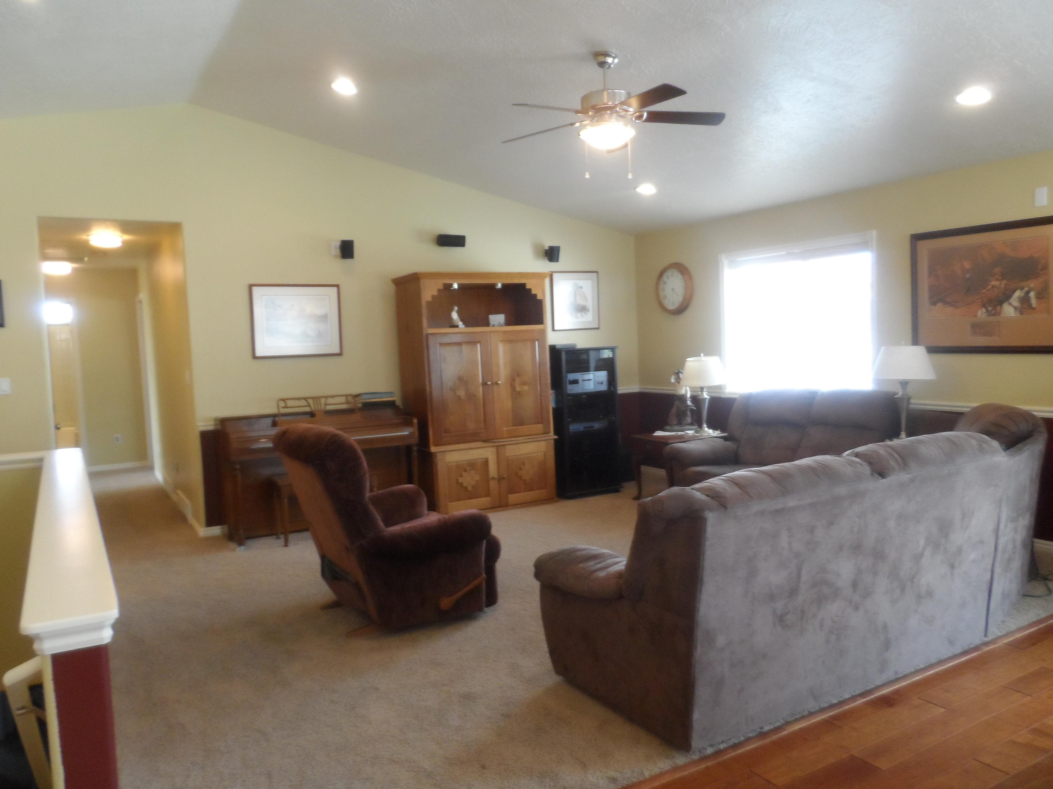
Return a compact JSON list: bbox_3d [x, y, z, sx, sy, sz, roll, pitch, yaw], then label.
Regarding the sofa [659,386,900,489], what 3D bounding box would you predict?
[{"bbox_3d":[1.970,0.470,5.512,0.933,0.983,1.676,-4,5,-33],"label":"sofa"}]

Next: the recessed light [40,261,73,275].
[{"bbox_3d":[-5.015,-1.349,7.801,0.330,0.100,0.330,-5,5,-28],"label":"recessed light"}]

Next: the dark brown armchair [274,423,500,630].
[{"bbox_3d":[-0.771,0.659,3.995,1.040,1.050,0.900,-5,5,-28],"label":"dark brown armchair"}]

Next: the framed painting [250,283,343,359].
[{"bbox_3d":[-1.859,-0.598,5.930,0.710,0.590,0.030,-5,5,-28],"label":"framed painting"}]

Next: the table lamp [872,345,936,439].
[{"bbox_3d":[2.570,0.003,4.970,0.430,0.710,0.430,-5,5,-28],"label":"table lamp"}]

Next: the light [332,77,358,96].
[{"bbox_3d":[-1.195,-2.026,4.789,0.190,0.040,0.190,9,-2,-28],"label":"light"}]

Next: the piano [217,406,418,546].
[{"bbox_3d":[-1.602,0.592,5.789,1.445,0.918,0.542,-4,5,-31],"label":"piano"}]

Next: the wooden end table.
[{"bbox_3d":[1.354,0.628,6.401,0.690,0.550,0.570,-5,5,-28],"label":"wooden end table"}]

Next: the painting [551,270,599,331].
[{"bbox_3d":[0.508,-0.928,7.291,0.567,0.587,0.030,-4,5,-31],"label":"painting"}]

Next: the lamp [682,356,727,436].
[{"bbox_3d":[1.540,0.005,6.399,0.386,0.692,0.386,-2,4,0],"label":"lamp"}]

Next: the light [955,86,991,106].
[{"bbox_3d":[2.362,-1.579,3.856,0.191,0.030,0.191,8,-1,-31],"label":"light"}]

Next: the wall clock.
[{"bbox_3d":[1.431,-1.019,7.037,0.055,0.485,0.470,-5,6,-33],"label":"wall clock"}]

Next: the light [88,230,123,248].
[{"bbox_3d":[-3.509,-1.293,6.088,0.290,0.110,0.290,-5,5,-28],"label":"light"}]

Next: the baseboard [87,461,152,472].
[{"bbox_3d":[-4.974,0.882,8.918,0.710,0.075,0.020,-5,5,-28],"label":"baseboard"}]

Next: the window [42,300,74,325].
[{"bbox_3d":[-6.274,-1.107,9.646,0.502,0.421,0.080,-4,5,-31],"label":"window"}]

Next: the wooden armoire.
[{"bbox_3d":[-0.436,-0.026,6.339,1.224,1.997,0.632,-4,5,-31],"label":"wooden armoire"}]

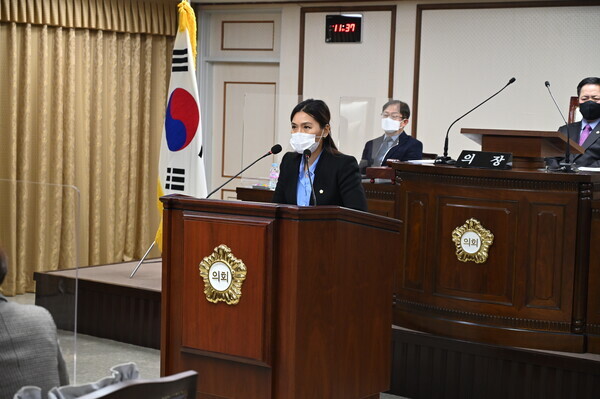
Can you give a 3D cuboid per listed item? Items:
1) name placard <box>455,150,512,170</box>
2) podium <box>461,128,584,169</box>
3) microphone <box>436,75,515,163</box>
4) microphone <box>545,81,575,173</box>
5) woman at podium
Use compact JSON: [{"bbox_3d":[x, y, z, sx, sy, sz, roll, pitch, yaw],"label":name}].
[{"bbox_3d":[0.967,-0.202,6.121,0.290,0.083,0.090,5,7,33],"label":"name placard"},{"bbox_3d":[1.227,-0.281,6.447,0.560,0.210,0.410,5,7,33],"label":"podium"},{"bbox_3d":[0.957,-0.433,6.372,0.470,0.475,0.120,-1,6,-22],"label":"microphone"},{"bbox_3d":[1.370,-0.397,6.131,0.120,0.475,0.470,2,5,-1],"label":"microphone"},{"bbox_3d":[0.080,0.329,5.375,0.460,1.580,0.360,5,7,33],"label":"woman at podium"}]

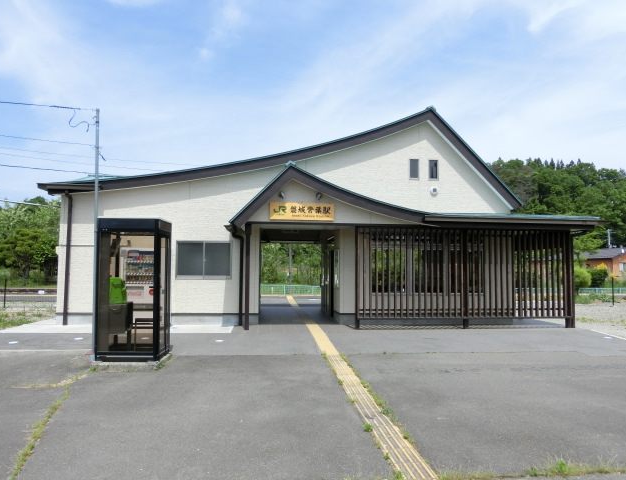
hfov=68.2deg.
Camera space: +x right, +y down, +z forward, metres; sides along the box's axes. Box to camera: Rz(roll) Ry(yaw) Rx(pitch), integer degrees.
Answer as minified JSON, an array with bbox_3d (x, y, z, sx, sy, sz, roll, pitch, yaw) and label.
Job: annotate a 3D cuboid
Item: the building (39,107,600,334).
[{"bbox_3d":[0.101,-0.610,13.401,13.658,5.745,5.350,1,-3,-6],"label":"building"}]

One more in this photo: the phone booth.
[{"bbox_3d":[-2.858,0.780,7.470,0.907,2.155,0.891,0,-2,-5],"label":"phone booth"}]

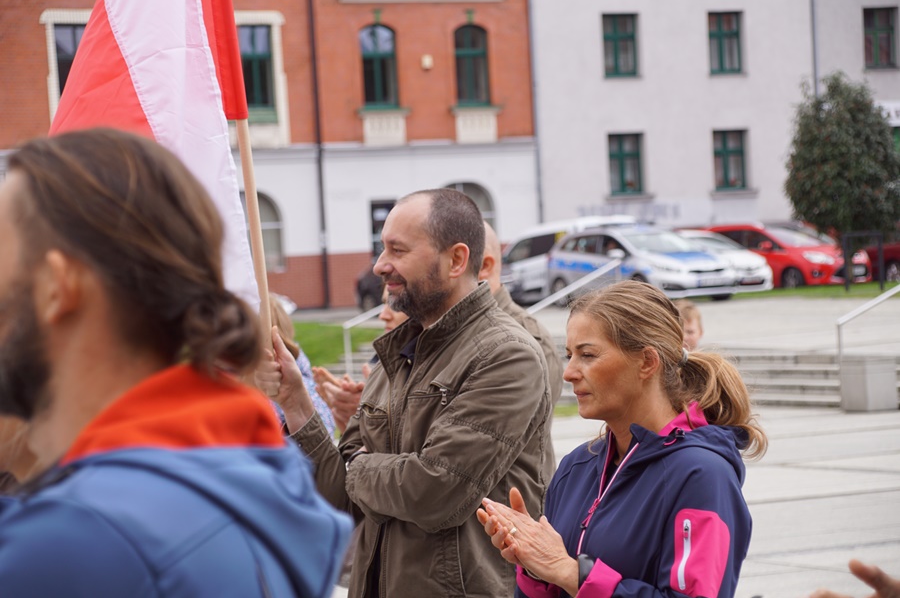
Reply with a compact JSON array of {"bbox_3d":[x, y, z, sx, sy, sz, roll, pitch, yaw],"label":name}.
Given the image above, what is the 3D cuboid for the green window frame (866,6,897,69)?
[{"bbox_3d":[11.945,-7.225,77.596,1.020,1.620,0.140,-3,1,-27],"label":"green window frame"}]

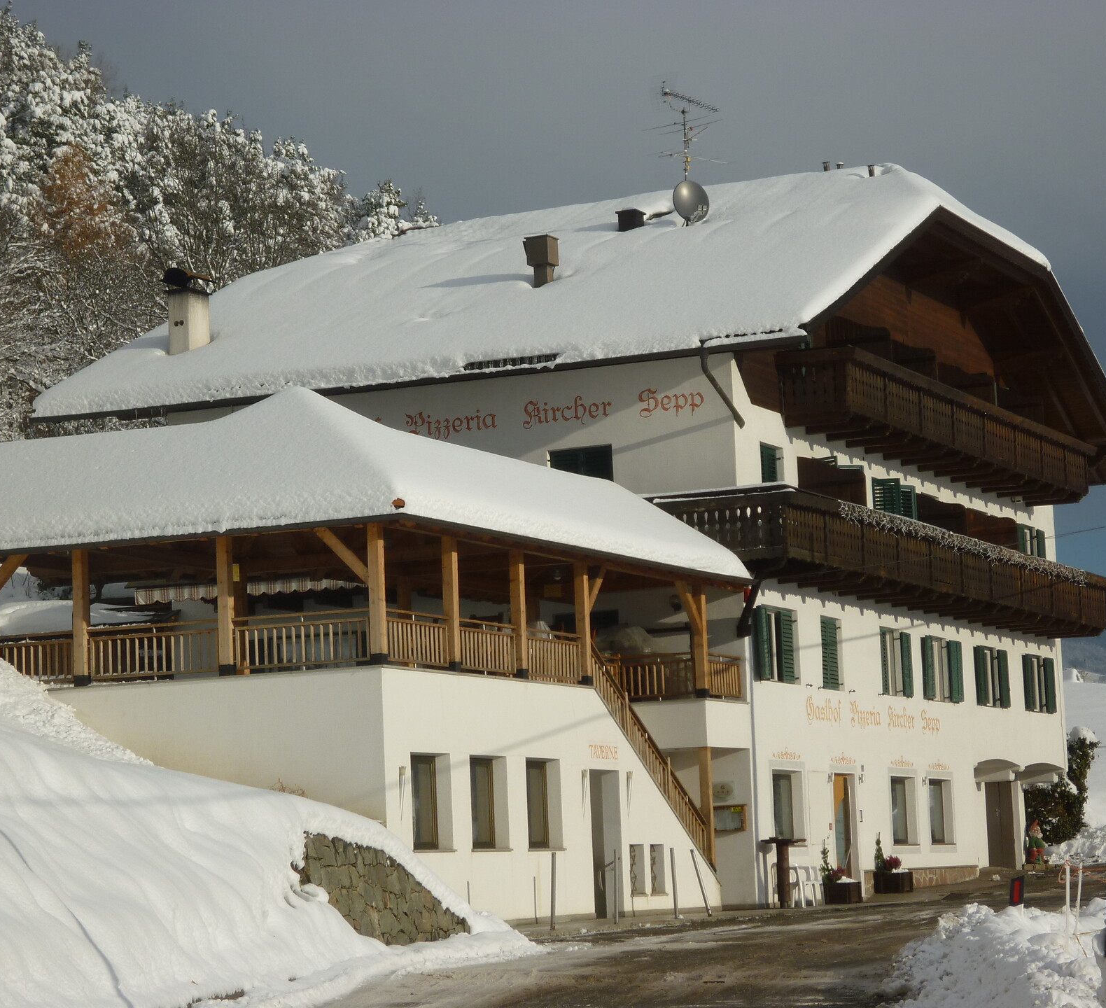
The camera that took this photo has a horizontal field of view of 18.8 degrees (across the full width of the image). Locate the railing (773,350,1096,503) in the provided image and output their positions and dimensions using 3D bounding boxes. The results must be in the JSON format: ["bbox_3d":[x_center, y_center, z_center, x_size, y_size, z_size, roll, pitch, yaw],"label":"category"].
[{"bbox_3d":[7.883,-1.288,64.968,1.320,1.265,16.445,-5,-7,23],"label":"railing"}]

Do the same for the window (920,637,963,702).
[{"bbox_3d":[7.548,3.238,64.881,0.198,1.265,2.453,-5,-7,23],"label":"window"}]

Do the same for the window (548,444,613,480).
[{"bbox_3d":[0.511,-0.308,56.971,1.180,1.280,0.120,-5,-7,23],"label":"window"}]

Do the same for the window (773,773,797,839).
[{"bbox_3d":[3.919,5.204,56.899,0.150,1.300,1.500,-5,-7,23],"label":"window"}]

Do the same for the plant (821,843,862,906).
[{"bbox_3d":[4.930,6.336,57.444,0.495,1.089,0.715,-5,-7,23],"label":"plant"}]

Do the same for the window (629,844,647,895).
[{"bbox_3d":[1.224,5.490,49.977,0.165,0.770,0.627,-5,-7,23],"label":"window"}]

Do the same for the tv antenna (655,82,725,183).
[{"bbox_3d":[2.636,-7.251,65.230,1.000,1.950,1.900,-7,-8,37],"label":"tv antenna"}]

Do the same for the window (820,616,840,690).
[{"bbox_3d":[4.928,2.677,59.639,0.070,1.280,1.130,-5,-7,23],"label":"window"}]

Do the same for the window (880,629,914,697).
[{"bbox_3d":[6.399,2.972,62.282,0.198,1.276,1.738,-5,-7,23],"label":"window"}]

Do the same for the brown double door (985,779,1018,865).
[{"bbox_3d":[9.241,6.575,69.154,0.120,1.950,2.100,-5,-7,23],"label":"brown double door"}]

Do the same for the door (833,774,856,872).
[{"bbox_3d":[5.155,5.964,59.660,0.120,2.250,1.200,-5,-7,23],"label":"door"}]

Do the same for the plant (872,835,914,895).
[{"bbox_3d":[6.167,6.556,60.772,0.560,1.060,0.620,-5,-7,23],"label":"plant"}]

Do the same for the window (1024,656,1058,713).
[{"bbox_3d":[10.370,3.865,71.270,0.198,1.243,2.288,-5,-7,23],"label":"window"}]

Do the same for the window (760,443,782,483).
[{"bbox_3d":[3.739,-0.376,57.454,0.120,1.280,1.180,-5,-7,23],"label":"window"}]

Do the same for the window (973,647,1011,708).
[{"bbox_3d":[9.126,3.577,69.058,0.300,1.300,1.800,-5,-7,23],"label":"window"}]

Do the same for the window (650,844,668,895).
[{"bbox_3d":[1.550,5.564,50.713,0.165,0.770,0.638,-5,-7,23],"label":"window"}]

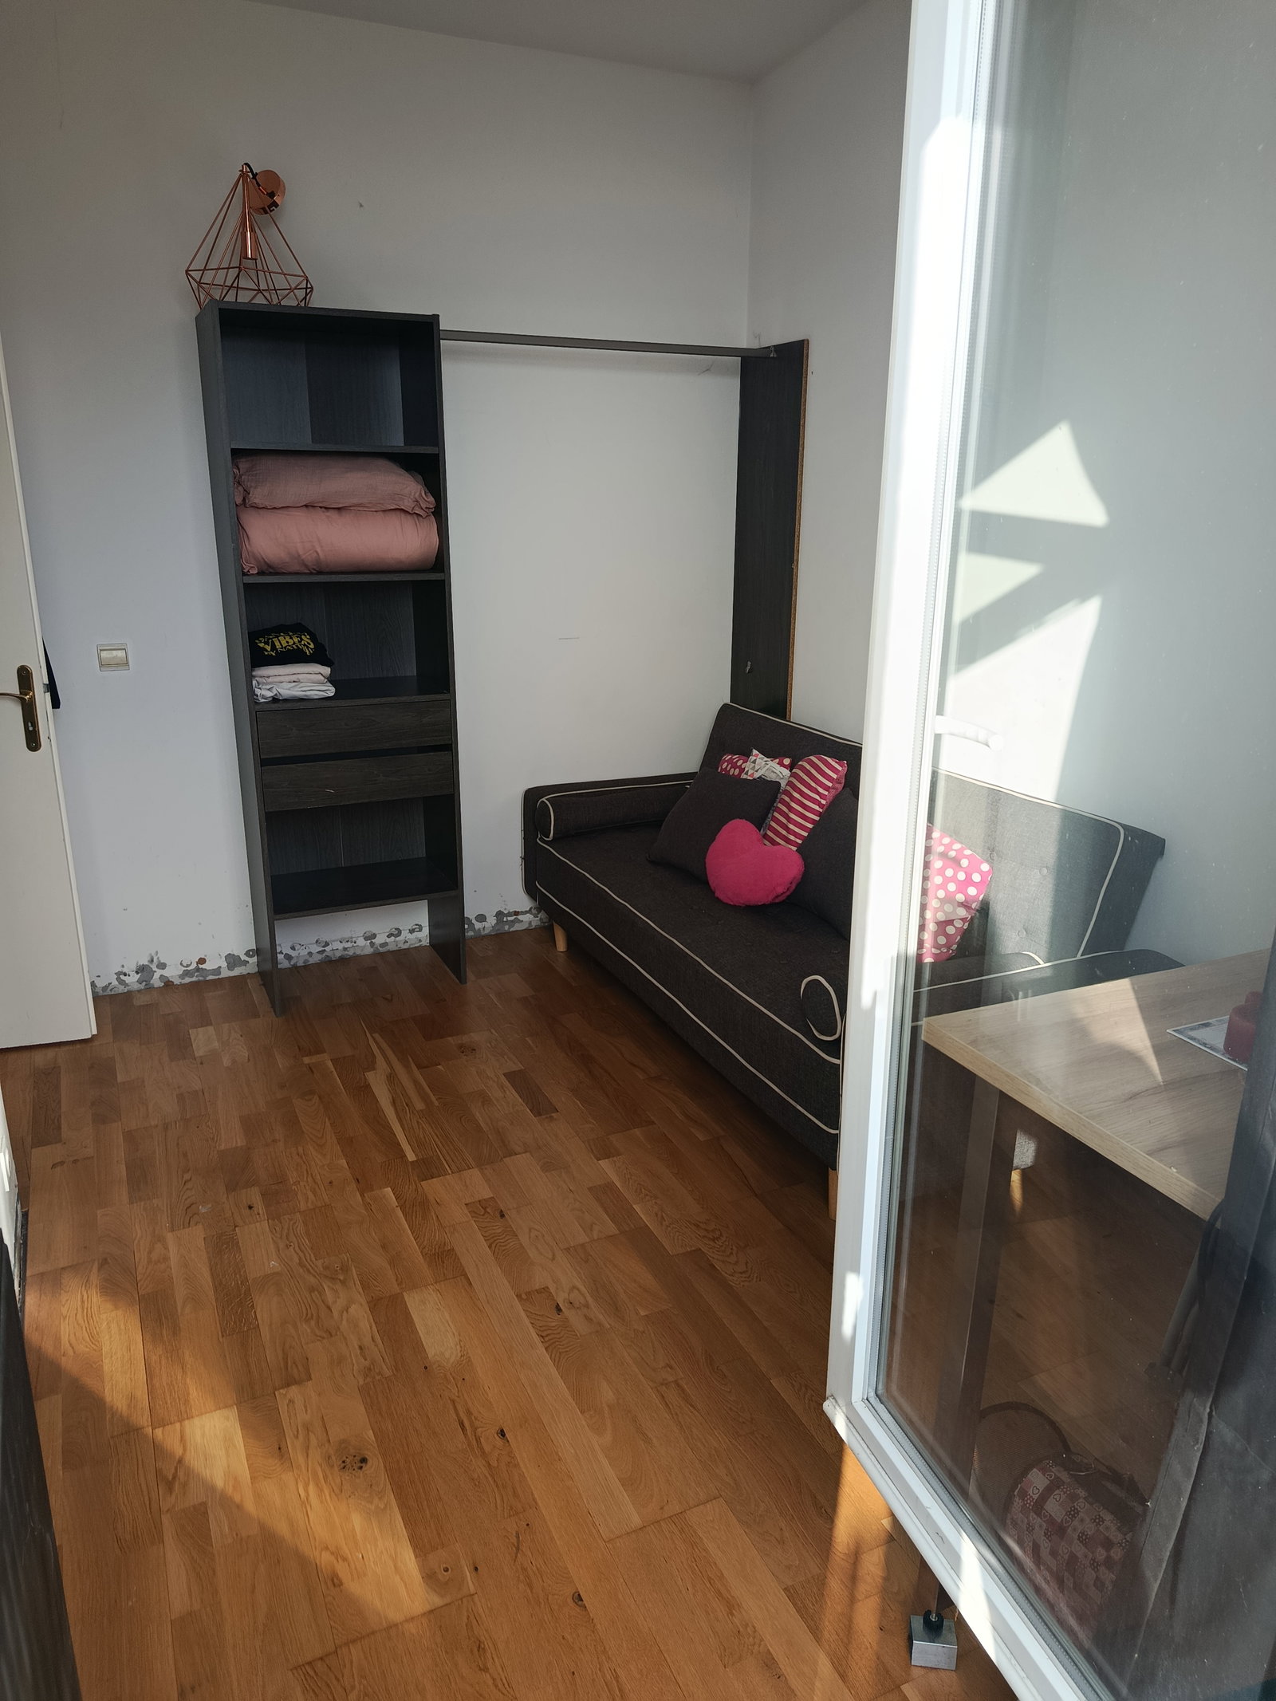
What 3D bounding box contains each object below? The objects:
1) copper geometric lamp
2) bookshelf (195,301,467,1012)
[{"bbox_3d":[-1.047,-1.646,3.173,0.353,0.361,0.318,-13,22,-37],"label":"copper geometric lamp"},{"bbox_3d":[-0.907,-0.538,3.604,0.603,2.010,0.387,-7,19,-24],"label":"bookshelf"}]

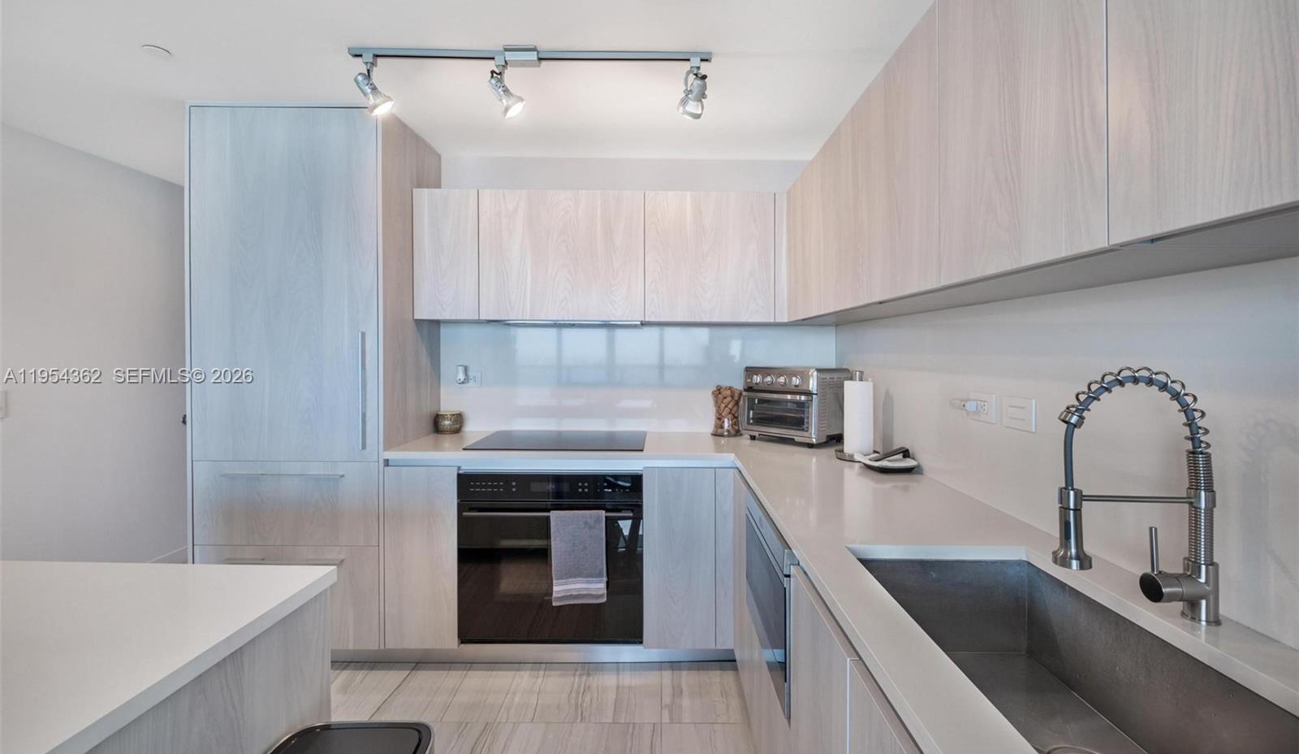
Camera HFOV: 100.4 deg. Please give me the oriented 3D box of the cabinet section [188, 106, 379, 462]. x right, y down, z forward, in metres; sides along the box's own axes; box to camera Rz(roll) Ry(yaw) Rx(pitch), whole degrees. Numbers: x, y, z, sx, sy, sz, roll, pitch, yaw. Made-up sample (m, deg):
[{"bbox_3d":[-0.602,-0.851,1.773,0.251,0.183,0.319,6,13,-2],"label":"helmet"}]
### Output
[{"bbox_3d":[-1.499,-0.392,2.520,0.776,1.461,0.580,0,2,1],"label":"cabinet section"}]

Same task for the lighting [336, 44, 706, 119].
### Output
[{"bbox_3d":[-0.406,-1.002,1.850,1.230,0.245,0.140,0,2,1],"label":"lighting"}]

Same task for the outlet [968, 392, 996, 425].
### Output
[{"bbox_3d":[0.945,0.089,1.542,0.012,0.077,0.120,0,2,1],"label":"outlet"}]

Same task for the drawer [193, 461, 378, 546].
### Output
[{"bbox_3d":[-1.493,0.513,2.515,0.768,0.351,0.570,0,2,1],"label":"drawer"}]

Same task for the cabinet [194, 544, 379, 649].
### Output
[{"bbox_3d":[-1.515,0.899,2.552,0.768,0.420,0.584,0,3,1],"label":"cabinet"}]

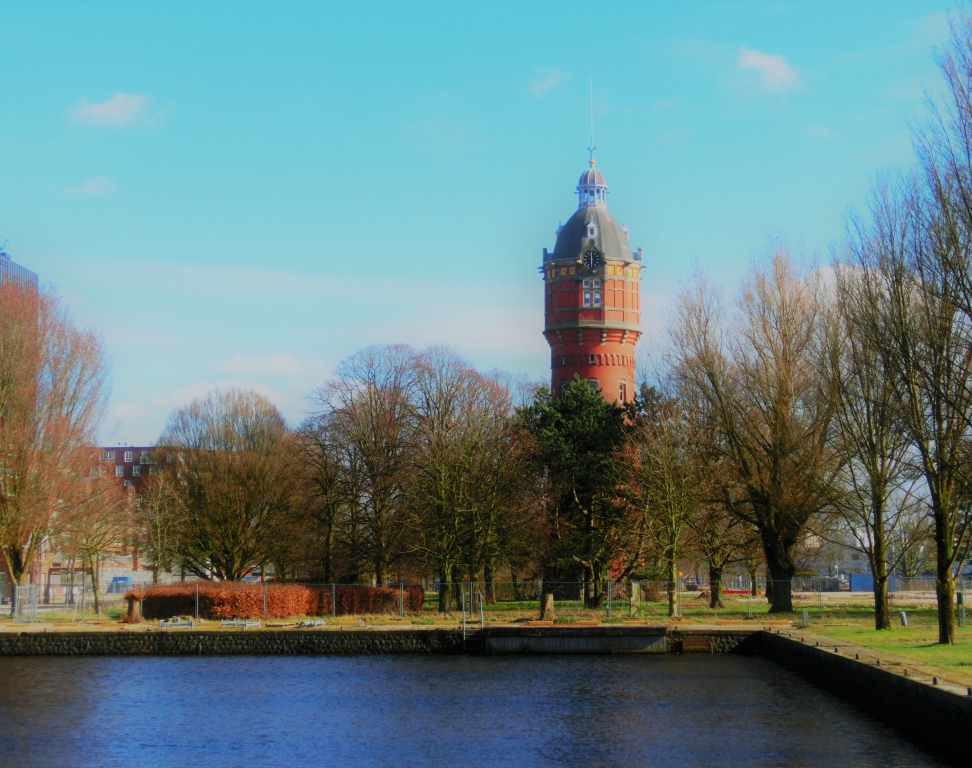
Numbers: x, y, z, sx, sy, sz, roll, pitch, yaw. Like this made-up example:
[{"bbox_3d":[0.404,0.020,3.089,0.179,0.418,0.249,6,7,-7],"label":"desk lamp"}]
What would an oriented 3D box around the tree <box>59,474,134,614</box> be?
[{"bbox_3d":[-21.428,8.820,110.656,4.181,7.683,4.181,0,-5,0],"label":"tree"}]

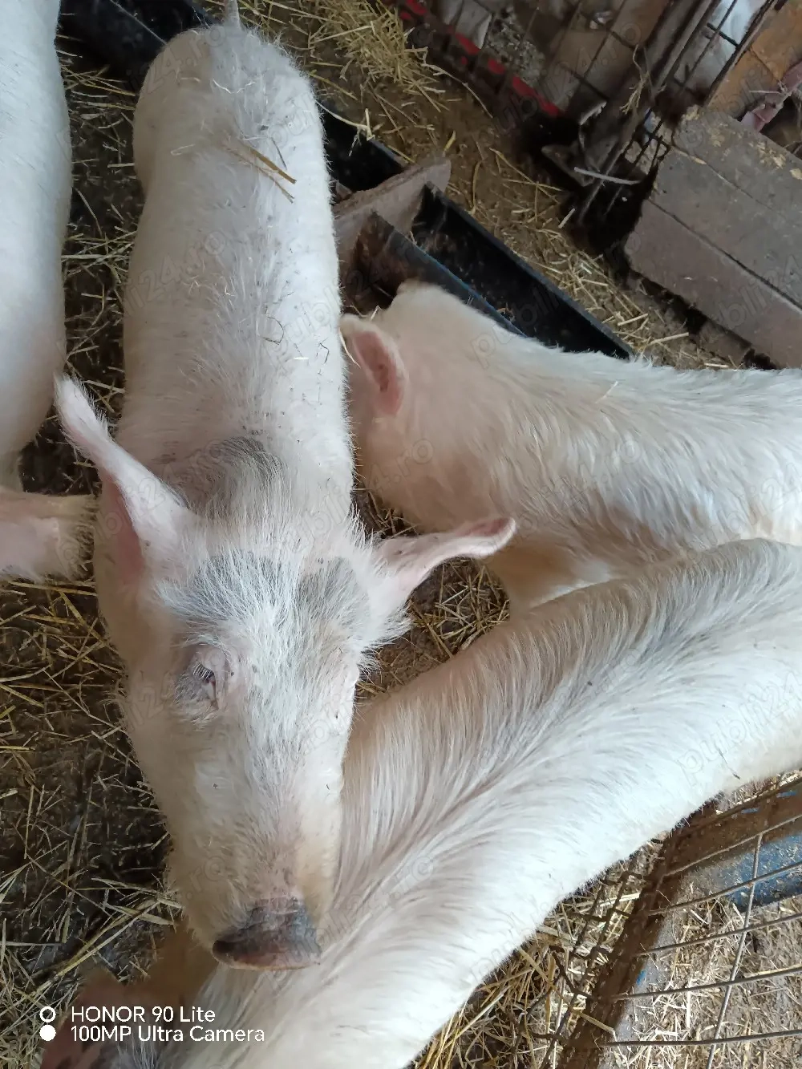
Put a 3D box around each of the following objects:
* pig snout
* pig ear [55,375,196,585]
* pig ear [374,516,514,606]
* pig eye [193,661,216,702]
[{"bbox_3d":[-0.089,0.258,0.545,0.065,0.047,0.036,1,81,-25],"label":"pig snout"},{"bbox_3d":[-0.197,-0.039,0.605,0.047,0.075,0.150,-28,85,15],"label":"pig ear"},{"bbox_3d":[0.033,0.019,0.645,0.118,0.042,0.075,-20,22,-12],"label":"pig ear"},{"bbox_3d":[-0.135,0.101,0.575,0.012,0.017,0.027,-24,92,-47],"label":"pig eye"}]

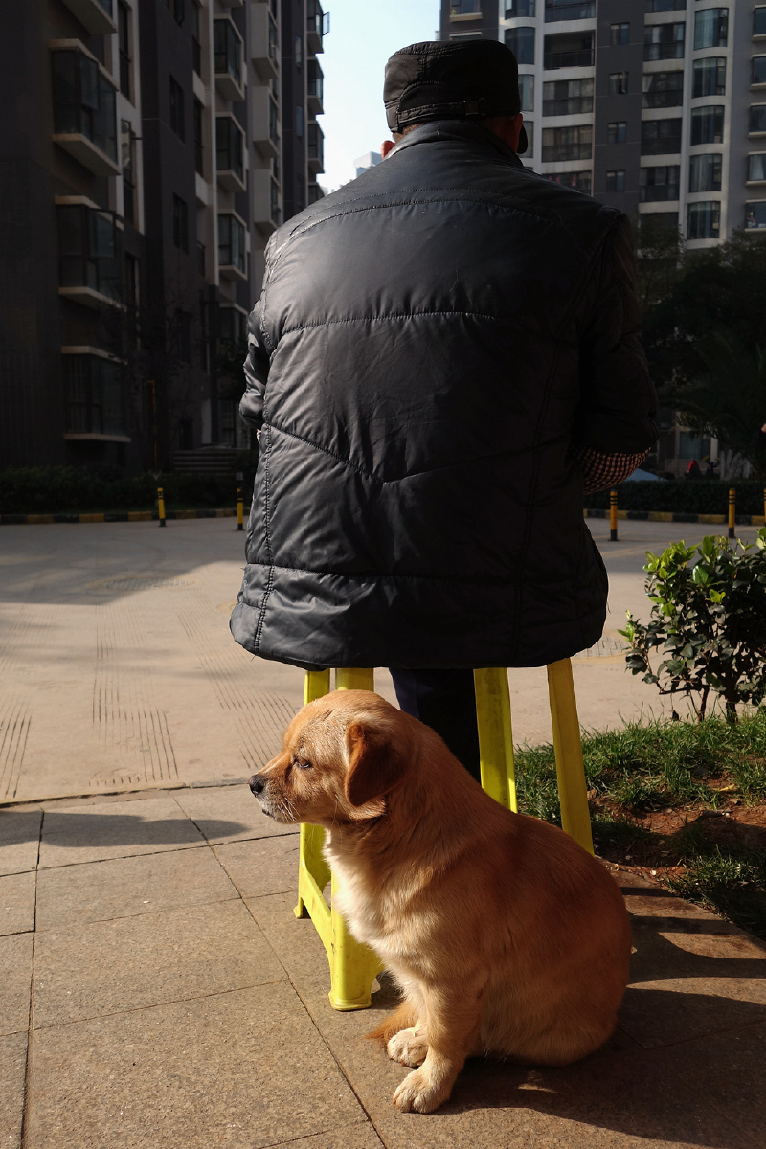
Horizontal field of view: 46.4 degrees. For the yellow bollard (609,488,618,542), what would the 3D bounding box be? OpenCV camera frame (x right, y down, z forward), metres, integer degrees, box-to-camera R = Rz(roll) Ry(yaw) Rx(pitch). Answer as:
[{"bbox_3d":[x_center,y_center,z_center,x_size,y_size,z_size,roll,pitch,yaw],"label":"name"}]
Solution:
[{"bbox_3d":[3.146,-0.804,12.200,0.096,0.710,0.096,0,6,0],"label":"yellow bollard"}]

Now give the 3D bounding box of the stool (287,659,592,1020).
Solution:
[{"bbox_3d":[0.077,0.309,1.316,0.385,0.460,0.320,-2,0,-14],"label":"stool"}]

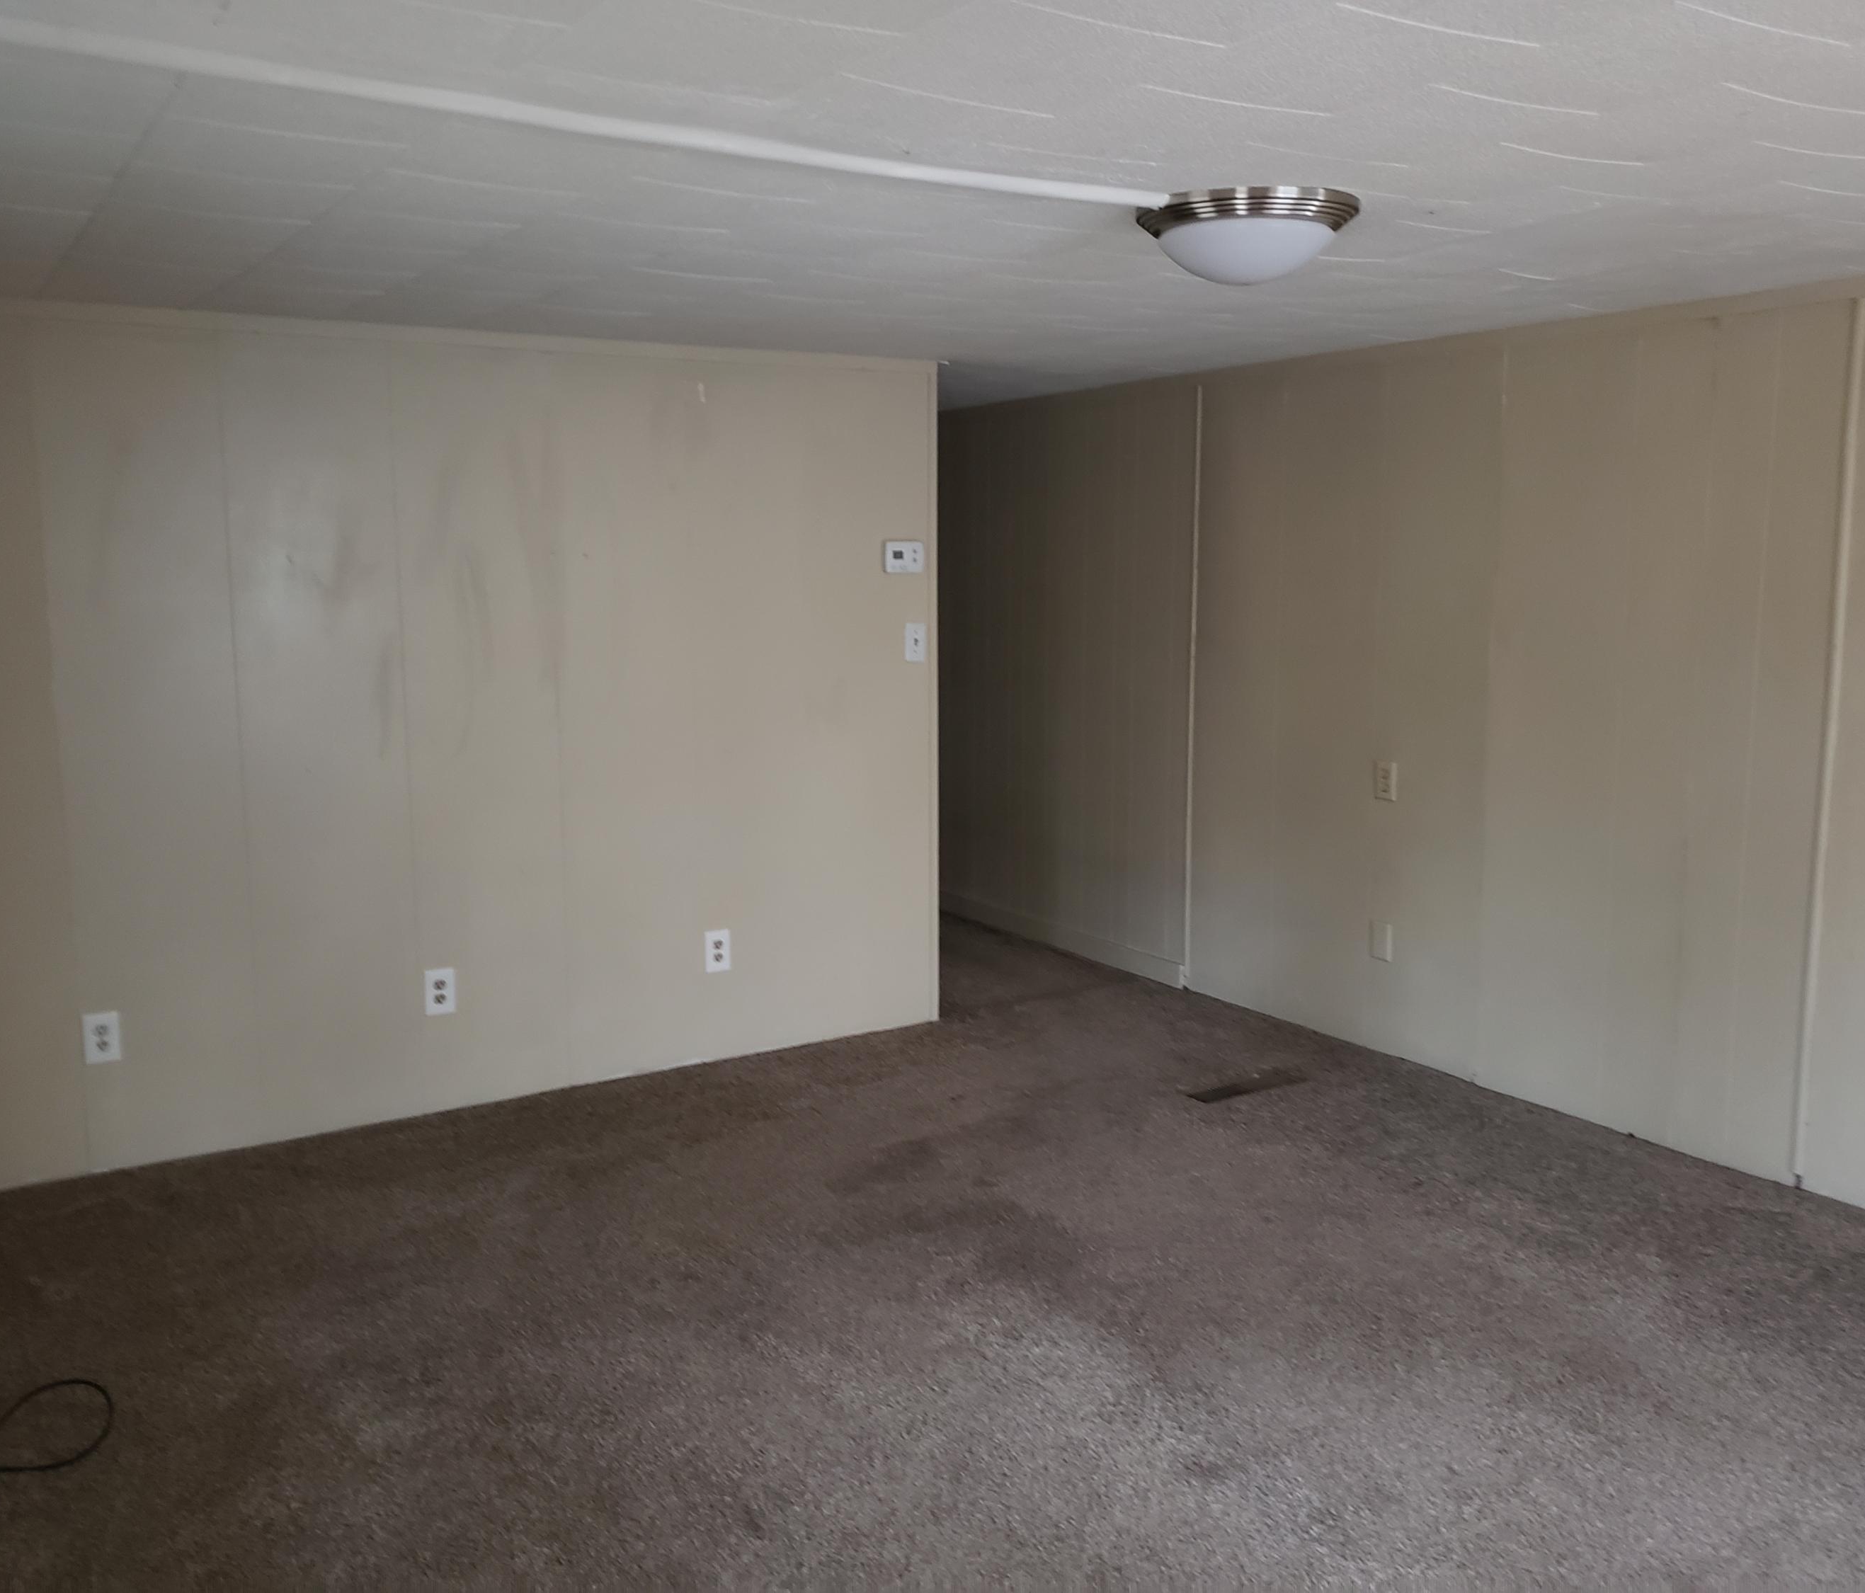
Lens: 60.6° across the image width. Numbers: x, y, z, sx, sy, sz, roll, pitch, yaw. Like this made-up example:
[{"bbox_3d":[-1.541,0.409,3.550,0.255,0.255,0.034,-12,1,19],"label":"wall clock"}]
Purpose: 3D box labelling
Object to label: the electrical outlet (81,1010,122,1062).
[{"bbox_3d":[-1.976,0.573,3.798,0.075,0.119,0.010,-5,9,-33],"label":"electrical outlet"}]

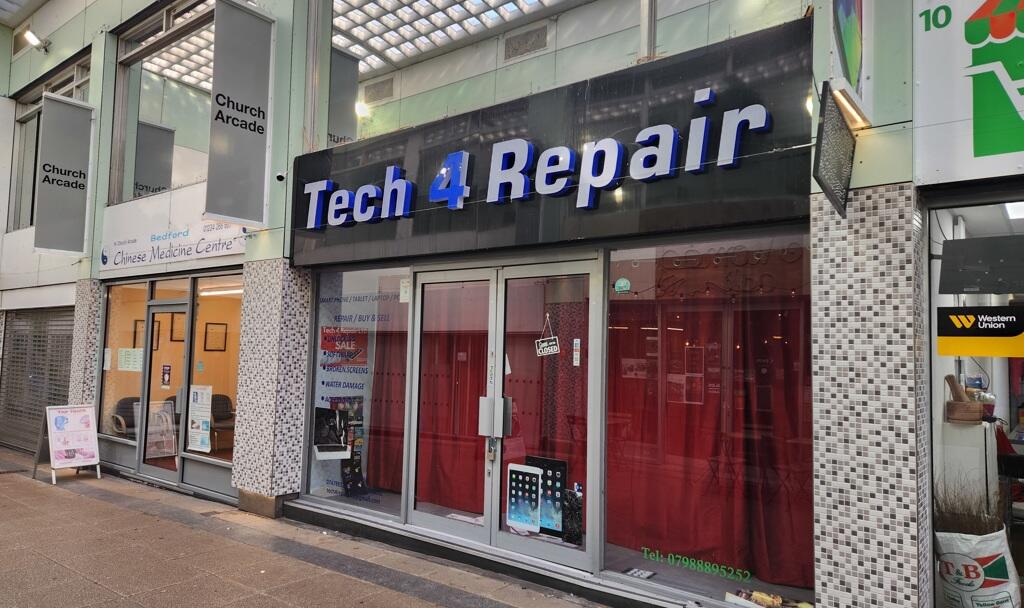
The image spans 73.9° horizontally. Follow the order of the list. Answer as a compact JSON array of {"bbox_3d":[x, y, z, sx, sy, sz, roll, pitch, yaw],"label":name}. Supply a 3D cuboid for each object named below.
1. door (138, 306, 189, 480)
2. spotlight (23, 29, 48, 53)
[{"bbox_3d":[-4.173,1.038,8.151,0.960,2.090,0.060,-2,-5,38],"label":"door"},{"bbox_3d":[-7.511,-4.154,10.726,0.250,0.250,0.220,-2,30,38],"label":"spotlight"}]

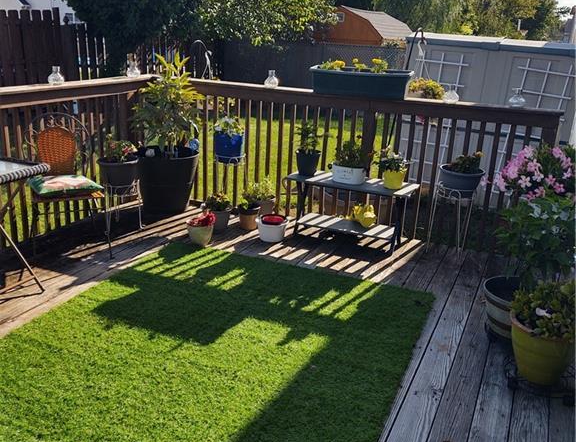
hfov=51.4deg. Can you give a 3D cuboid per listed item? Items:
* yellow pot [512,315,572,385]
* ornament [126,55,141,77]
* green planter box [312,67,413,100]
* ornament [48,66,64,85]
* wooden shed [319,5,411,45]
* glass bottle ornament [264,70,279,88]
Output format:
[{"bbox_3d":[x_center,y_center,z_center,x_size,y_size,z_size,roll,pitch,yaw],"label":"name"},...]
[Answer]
[{"bbox_3d":[1.134,0.572,2.671,0.312,0.268,0.312,3,18,-1],"label":"yellow pot"},{"bbox_3d":[-1.275,-1.278,4.958,0.106,0.177,0.106,3,18,-1],"label":"ornament"},{"bbox_3d":[0.546,-1.026,4.452,0.725,0.187,0.280,8,19,15],"label":"green planter box"},{"bbox_3d":[-1.615,-1.013,4.178,0.104,0.124,0.104,10,19,22],"label":"ornament"},{"bbox_3d":[2.520,-5.789,20.701,2.749,2.877,4.500,11,20,23],"label":"wooden shed"},{"bbox_3d":[-0.128,-1.124,4.746,0.106,0.128,0.106,3,18,-1],"label":"glass bottle ornament"}]

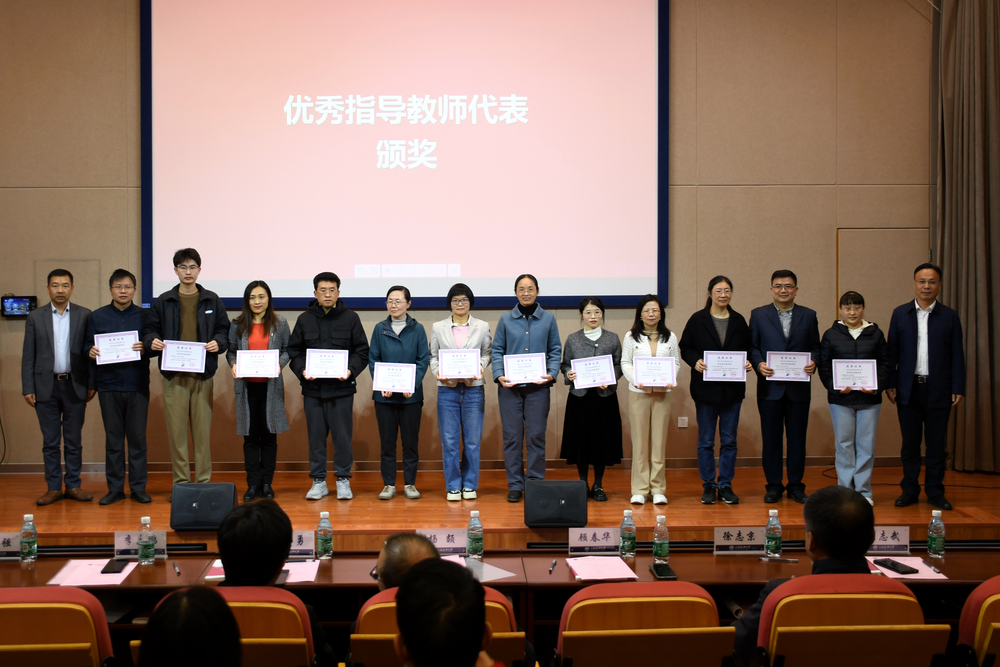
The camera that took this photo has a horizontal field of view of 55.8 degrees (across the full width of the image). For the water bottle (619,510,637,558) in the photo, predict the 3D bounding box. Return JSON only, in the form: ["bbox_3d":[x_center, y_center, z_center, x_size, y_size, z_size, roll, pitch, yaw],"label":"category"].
[{"bbox_3d":[0.507,0.789,3.730,0.062,0.177,0.062,0,1,-1],"label":"water bottle"}]

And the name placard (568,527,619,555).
[{"bbox_3d":[0.364,0.800,3.640,0.200,0.102,0.060,0,0,1],"label":"name placard"}]

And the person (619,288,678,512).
[{"bbox_3d":[1.081,0.477,6.830,0.440,1.504,0.360,0,1,5],"label":"person"}]

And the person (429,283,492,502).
[{"bbox_3d":[-0.291,0.430,6.950,0.470,1.589,0.360,0,1,0],"label":"person"}]

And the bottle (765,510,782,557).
[{"bbox_3d":[1.057,0.771,3.650,0.061,0.176,0.061,0,1,0],"label":"bottle"}]

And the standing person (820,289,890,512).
[{"bbox_3d":[2.509,0.454,6.691,0.480,1.502,0.360,0,1,9],"label":"standing person"}]

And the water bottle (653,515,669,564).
[{"bbox_3d":[0.622,0.790,3.637,0.062,0.176,0.062,0,1,-1],"label":"water bottle"}]

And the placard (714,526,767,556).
[{"bbox_3d":[0.927,0.798,3.640,0.200,0.102,0.060,0,0,2],"label":"placard"}]

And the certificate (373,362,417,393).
[{"bbox_3d":[-0.756,0.320,6.800,0.298,0.210,0.010,4,-17,-1],"label":"certificate"}]

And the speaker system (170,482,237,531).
[{"bbox_3d":[-1.872,1.110,6.032,0.385,0.285,0.225,1,-14,-2],"label":"speaker system"}]

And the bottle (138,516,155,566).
[{"bbox_3d":[-1.365,0.798,3.648,0.062,0.177,0.062,0,1,-1],"label":"bottle"}]

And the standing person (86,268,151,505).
[{"bbox_3d":[-2.747,0.380,6.800,0.460,1.681,0.360,0,1,-11],"label":"standing person"}]

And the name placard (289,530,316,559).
[{"bbox_3d":[-0.816,0.816,3.660,0.203,0.103,0.050,0,1,0],"label":"name placard"}]

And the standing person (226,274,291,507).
[{"bbox_3d":[-1.790,0.414,7.000,0.470,1.608,0.370,0,0,-6],"label":"standing person"}]

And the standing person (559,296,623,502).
[{"bbox_3d":[0.675,0.473,6.970,0.470,1.487,0.370,0,0,3],"label":"standing person"}]

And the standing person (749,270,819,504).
[{"bbox_3d":[2.048,0.376,6.798,0.490,1.658,0.370,0,1,8],"label":"standing person"}]

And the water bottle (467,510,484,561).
[{"bbox_3d":[-0.096,0.792,3.729,0.062,0.177,0.062,0,1,-1],"label":"water bottle"}]

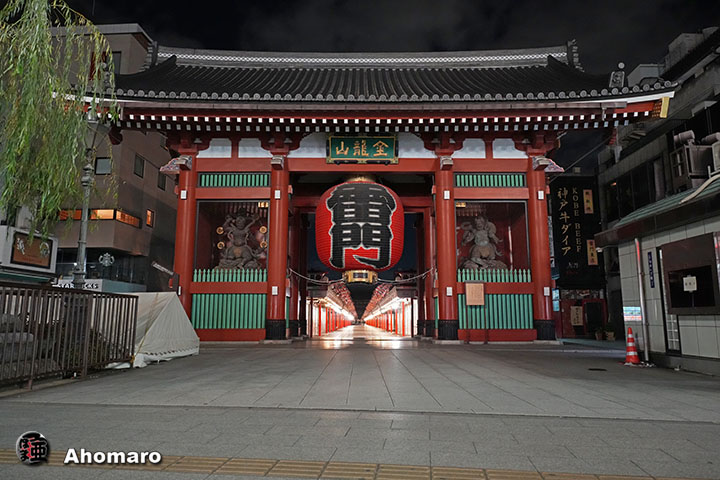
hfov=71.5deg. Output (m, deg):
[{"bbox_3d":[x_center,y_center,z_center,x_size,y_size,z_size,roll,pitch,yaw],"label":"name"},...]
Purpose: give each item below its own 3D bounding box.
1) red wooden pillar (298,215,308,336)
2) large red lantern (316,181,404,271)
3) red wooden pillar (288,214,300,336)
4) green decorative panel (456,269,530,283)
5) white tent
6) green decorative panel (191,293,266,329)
[{"bbox_3d":[-2.750,1.308,23.349,0.610,6.127,0.610,0,-9,0],"label":"red wooden pillar"},{"bbox_3d":[0.019,-0.433,18.715,3.290,3.787,3.290,0,-9,0],"label":"large red lantern"},{"bbox_3d":[-2.652,1.238,19.191,0.600,4.919,0.600,0,-9,0],"label":"red wooden pillar"},{"bbox_3d":[4.553,1.203,16.877,2.505,0.463,0.090,0,-9,0],"label":"green decorative panel"},{"bbox_3d":[-4.080,1.550,8.918,1.500,1.240,2.450,-2,-9,10],"label":"white tent"},{"bbox_3d":[-4.372,2.373,16.686,2.536,1.183,0.100,0,-9,0],"label":"green decorative panel"}]

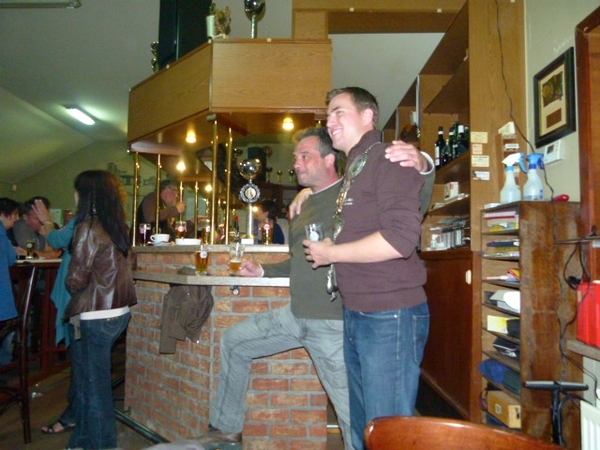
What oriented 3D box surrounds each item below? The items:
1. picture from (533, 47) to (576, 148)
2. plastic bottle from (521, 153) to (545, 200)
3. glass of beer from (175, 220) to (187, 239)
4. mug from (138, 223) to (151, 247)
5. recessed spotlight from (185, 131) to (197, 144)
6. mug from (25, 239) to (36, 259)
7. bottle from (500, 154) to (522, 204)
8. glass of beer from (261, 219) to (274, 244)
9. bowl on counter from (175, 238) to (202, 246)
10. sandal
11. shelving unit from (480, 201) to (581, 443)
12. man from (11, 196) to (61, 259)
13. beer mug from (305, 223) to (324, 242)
[{"bbox_3d":[1.130,-0.542,1.909,0.025,0.347,0.294,0,-4,0],"label":"picture"},{"bbox_3d":[1.055,-0.199,1.950,0.105,0.250,0.080,0,-4,9],"label":"plastic bottle"},{"bbox_3d":[-0.712,0.046,2.580,0.070,0.145,0.070,1,-3,-1],"label":"glass of beer"},{"bbox_3d":[-1.062,0.069,2.970,0.076,0.157,0.076,0,-4,0],"label":"mug"},{"bbox_3d":[-0.645,-0.517,2.560,0.066,0.072,0.066,1,-3,-1],"label":"recessed spotlight"},{"bbox_3d":[-2.082,0.192,3.350,0.080,0.152,0.075,0,-4,0],"label":"mug"},{"bbox_3d":[1.194,-0.256,2.430,0.130,0.280,0.075,1,-3,-1],"label":"bottle"},{"bbox_3d":[-0.175,0.038,2.360,0.070,0.145,0.070,1,-3,-1],"label":"glass of beer"},{"bbox_3d":[-0.669,0.105,2.600,0.160,0.045,0.160,0,-4,0],"label":"bowl on counter"},{"bbox_3d":[-1.449,1.236,2.695,0.250,0.065,0.095,2,-3,-26],"label":"sandal"},{"bbox_3d":[1.261,0.593,2.402,0.310,1.393,0.470,1,-3,-1],"label":"shelving unit"},{"bbox_3d":[-2.210,0.466,3.600,0.620,1.350,0.550,-1,-5,25],"label":"man"},{"bbox_3d":[0.054,0.062,1.620,0.070,0.140,0.070,1,-3,-1],"label":"beer mug"}]

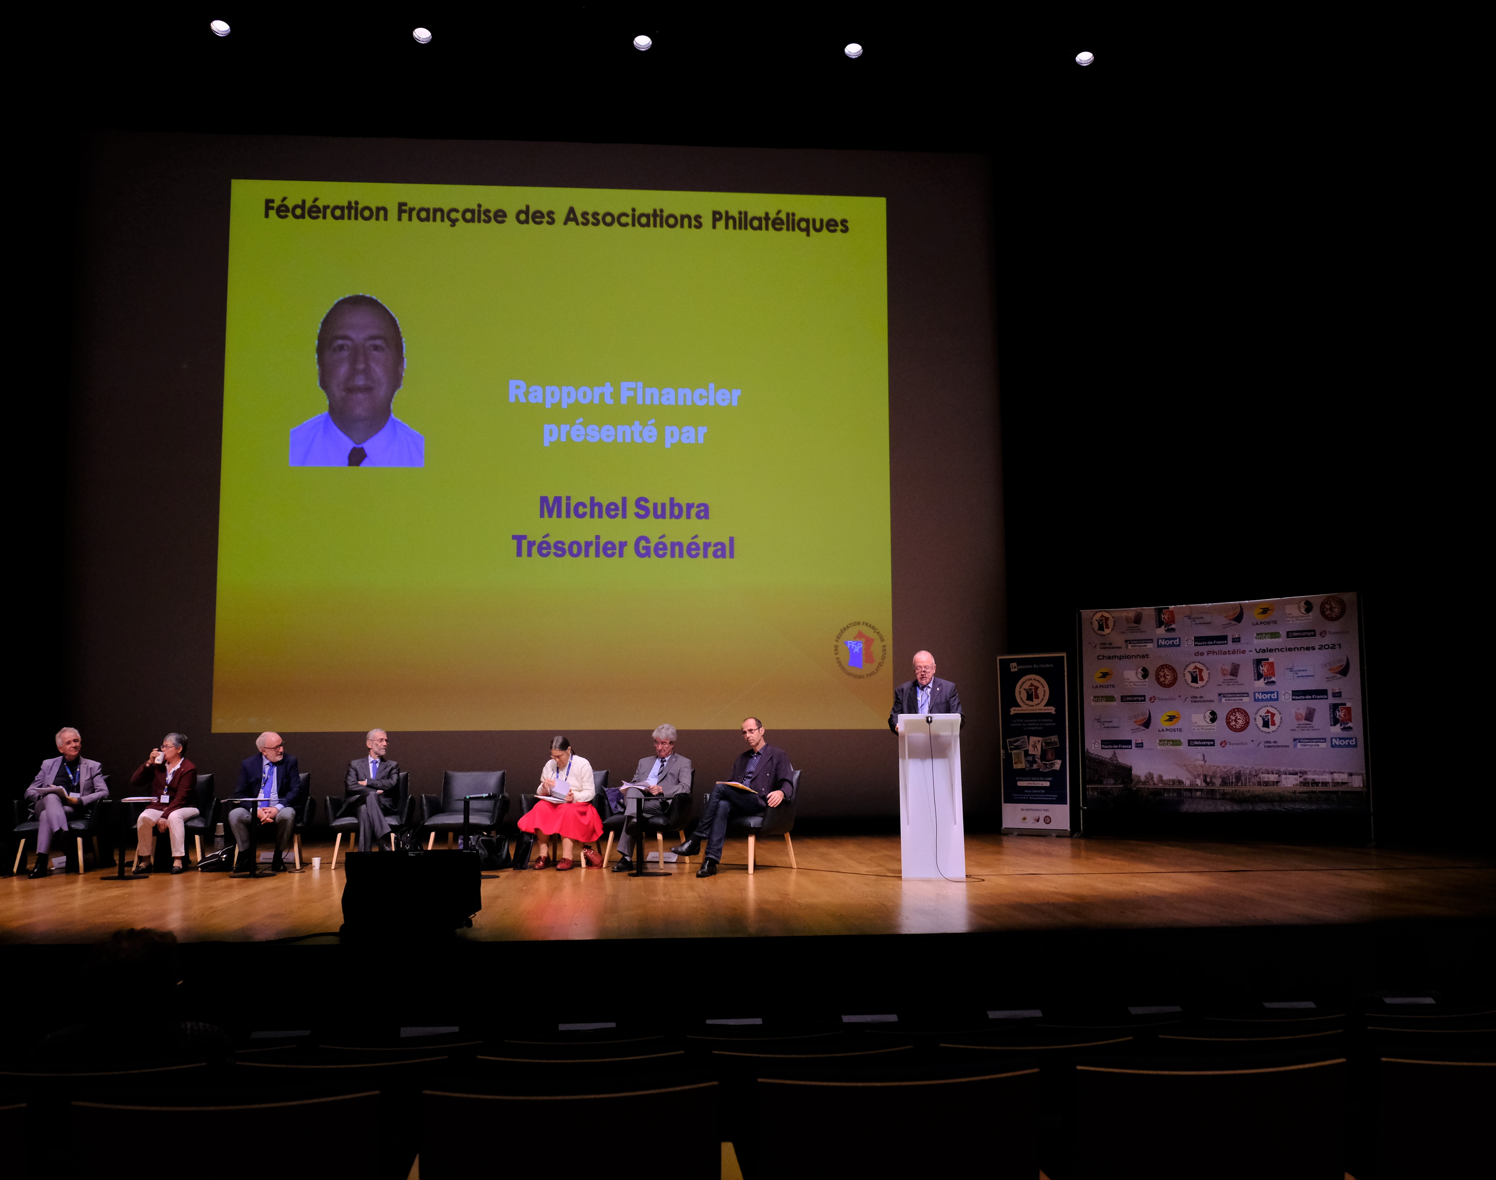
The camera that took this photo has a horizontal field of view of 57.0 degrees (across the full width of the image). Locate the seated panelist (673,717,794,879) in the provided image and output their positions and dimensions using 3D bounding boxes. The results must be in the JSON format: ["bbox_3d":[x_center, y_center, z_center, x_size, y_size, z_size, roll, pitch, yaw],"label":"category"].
[{"bbox_3d":[-0.142,1.649,11.172,0.620,1.250,0.950,-5,-8,36],"label":"seated panelist"}]

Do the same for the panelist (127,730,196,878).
[{"bbox_3d":[-4.962,1.791,11.757,0.580,1.170,0.800,1,-6,-10],"label":"panelist"}]

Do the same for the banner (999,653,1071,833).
[{"bbox_3d":[3.273,1.750,15.594,0.820,2.040,0.200,-4,-7,32],"label":"banner"}]

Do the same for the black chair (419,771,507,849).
[{"bbox_3d":[-2.450,1.973,11.897,0.680,0.800,0.660,-1,-6,2],"label":"black chair"}]

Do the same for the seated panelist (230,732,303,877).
[{"bbox_3d":[-4.144,1.825,11.986,0.550,1.190,0.820,1,-6,-9],"label":"seated panelist"}]

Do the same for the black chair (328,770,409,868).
[{"bbox_3d":[-3.245,1.981,11.908,0.680,0.800,0.660,0,-6,-3],"label":"black chair"}]

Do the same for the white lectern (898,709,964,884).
[{"bbox_3d":[1.446,1.640,11.006,0.480,1.280,0.420,0,-6,0],"label":"white lectern"}]

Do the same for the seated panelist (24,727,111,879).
[{"bbox_3d":[-5.791,1.792,11.784,0.600,1.230,0.860,0,-6,-6],"label":"seated panelist"}]

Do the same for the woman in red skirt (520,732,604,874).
[{"bbox_3d":[-1.616,1.792,11.810,0.650,1.130,0.820,-1,-6,9],"label":"woman in red skirt"}]

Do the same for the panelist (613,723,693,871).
[{"bbox_3d":[-0.812,1.793,12.010,0.580,1.220,0.860,-3,-7,22],"label":"panelist"}]

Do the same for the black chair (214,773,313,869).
[{"bbox_3d":[-4.196,2.045,12.203,0.700,0.800,0.680,0,-6,-7],"label":"black chair"}]

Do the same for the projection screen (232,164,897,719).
[{"bbox_3d":[-2.159,-1.577,15.991,7.695,6.403,0.050,0,-6,-4],"label":"projection screen"}]

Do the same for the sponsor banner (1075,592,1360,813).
[{"bbox_3d":[4.947,1.240,14.610,2.930,2.230,0.050,-4,-7,32],"label":"sponsor banner"}]

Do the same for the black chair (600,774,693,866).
[{"bbox_3d":[-0.862,1.941,11.715,0.680,0.800,0.660,-2,-7,18],"label":"black chair"}]

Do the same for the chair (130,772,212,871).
[{"bbox_3d":[-5.019,2.048,12.190,0.700,0.800,0.680,1,-6,-8],"label":"chair"}]

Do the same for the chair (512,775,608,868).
[{"bbox_3d":[-1.618,1.974,11.957,0.680,0.800,0.660,-2,-6,11],"label":"chair"}]

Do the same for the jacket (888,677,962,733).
[{"bbox_3d":[1.408,1.064,10.942,0.570,0.760,0.360,-1,-6,2],"label":"jacket"}]

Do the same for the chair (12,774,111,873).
[{"bbox_3d":[-5.891,2.026,11.937,0.700,0.800,0.680,0,-6,-3],"label":"chair"}]

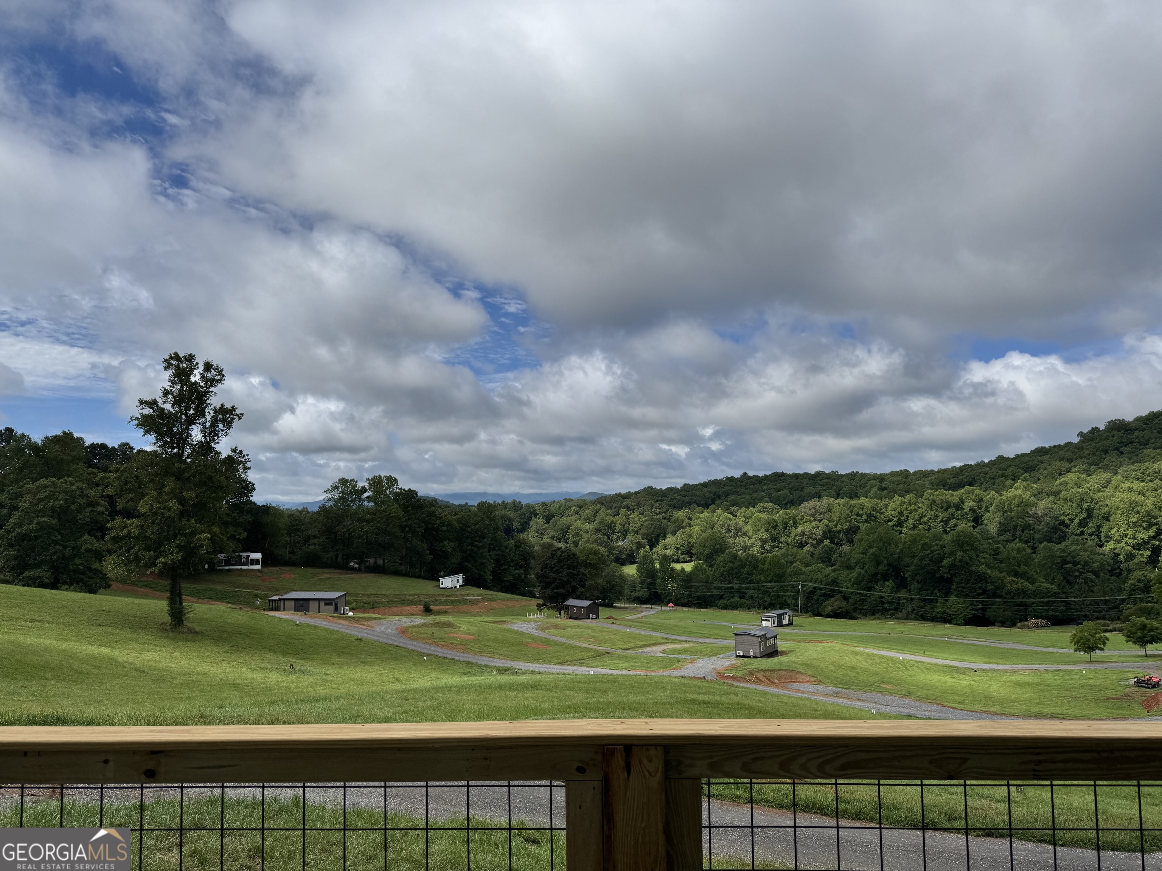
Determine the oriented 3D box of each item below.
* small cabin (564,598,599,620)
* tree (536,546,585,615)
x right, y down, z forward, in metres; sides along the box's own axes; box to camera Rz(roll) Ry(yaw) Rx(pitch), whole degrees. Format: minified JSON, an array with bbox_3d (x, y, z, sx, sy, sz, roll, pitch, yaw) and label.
[{"bbox_3d":[0.099,38.036,176.000,6.300,3.750,3.800,-4,-7,42],"label":"small cabin"},{"bbox_3d":[-4.561,33.234,184.000,11.200,15.600,11.000,0,-5,0],"label":"tree"}]

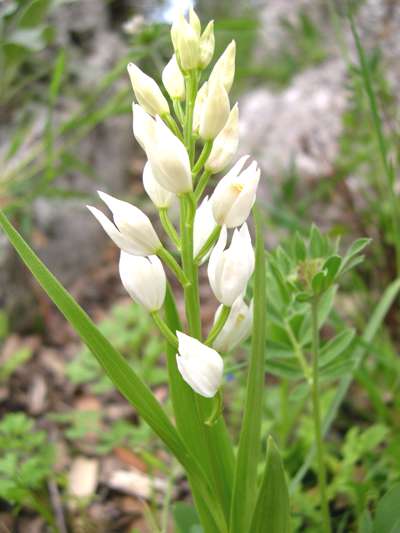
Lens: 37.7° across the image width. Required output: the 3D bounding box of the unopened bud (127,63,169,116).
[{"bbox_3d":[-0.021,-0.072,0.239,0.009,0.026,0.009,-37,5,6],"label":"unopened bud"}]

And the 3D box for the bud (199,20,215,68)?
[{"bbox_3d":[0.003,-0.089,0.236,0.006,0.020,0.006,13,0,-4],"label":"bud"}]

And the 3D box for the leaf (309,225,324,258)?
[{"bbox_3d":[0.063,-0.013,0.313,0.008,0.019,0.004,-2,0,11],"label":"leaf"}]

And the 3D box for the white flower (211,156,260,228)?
[{"bbox_3d":[0.014,-0.030,0.234,0.017,0.028,0.015,11,12,-21],"label":"white flower"}]

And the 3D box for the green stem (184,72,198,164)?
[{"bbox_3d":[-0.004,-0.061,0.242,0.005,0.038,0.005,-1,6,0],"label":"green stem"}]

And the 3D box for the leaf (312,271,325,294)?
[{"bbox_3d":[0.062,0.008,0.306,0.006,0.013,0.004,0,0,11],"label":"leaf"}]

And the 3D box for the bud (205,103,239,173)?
[{"bbox_3d":[0.009,-0.053,0.240,0.011,0.030,0.011,20,6,0],"label":"bud"}]

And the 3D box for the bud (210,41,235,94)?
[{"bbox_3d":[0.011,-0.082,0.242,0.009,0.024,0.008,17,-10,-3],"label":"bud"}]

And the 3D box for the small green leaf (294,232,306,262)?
[{"bbox_3d":[0.052,-0.011,0.305,0.005,0.015,0.003,-8,6,0],"label":"small green leaf"}]

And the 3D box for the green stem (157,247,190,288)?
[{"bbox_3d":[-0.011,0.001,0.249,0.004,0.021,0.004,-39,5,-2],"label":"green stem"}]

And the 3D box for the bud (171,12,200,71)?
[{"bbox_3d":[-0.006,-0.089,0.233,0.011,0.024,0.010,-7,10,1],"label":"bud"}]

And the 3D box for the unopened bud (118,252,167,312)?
[{"bbox_3d":[-0.023,0.005,0.234,0.017,0.025,0.016,-6,12,17],"label":"unopened bud"}]

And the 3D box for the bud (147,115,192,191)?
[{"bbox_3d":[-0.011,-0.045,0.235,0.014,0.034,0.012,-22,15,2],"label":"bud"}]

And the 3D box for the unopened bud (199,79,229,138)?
[{"bbox_3d":[0.006,-0.062,0.232,0.011,0.024,0.011,11,6,0],"label":"unopened bud"}]

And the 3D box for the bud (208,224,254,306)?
[{"bbox_3d":[0.013,0.000,0.234,0.017,0.032,0.016,6,12,-11],"label":"bud"}]

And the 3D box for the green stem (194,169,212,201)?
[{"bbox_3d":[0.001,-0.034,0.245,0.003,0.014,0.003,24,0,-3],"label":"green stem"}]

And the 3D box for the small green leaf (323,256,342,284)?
[{"bbox_3d":[0.067,0.003,0.300,0.008,0.018,0.005,30,11,0],"label":"small green leaf"}]

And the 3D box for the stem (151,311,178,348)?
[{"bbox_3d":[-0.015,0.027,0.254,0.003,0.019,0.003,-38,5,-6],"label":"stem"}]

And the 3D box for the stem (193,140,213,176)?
[{"bbox_3d":[0.001,-0.044,0.238,0.003,0.015,0.003,22,6,0],"label":"stem"}]

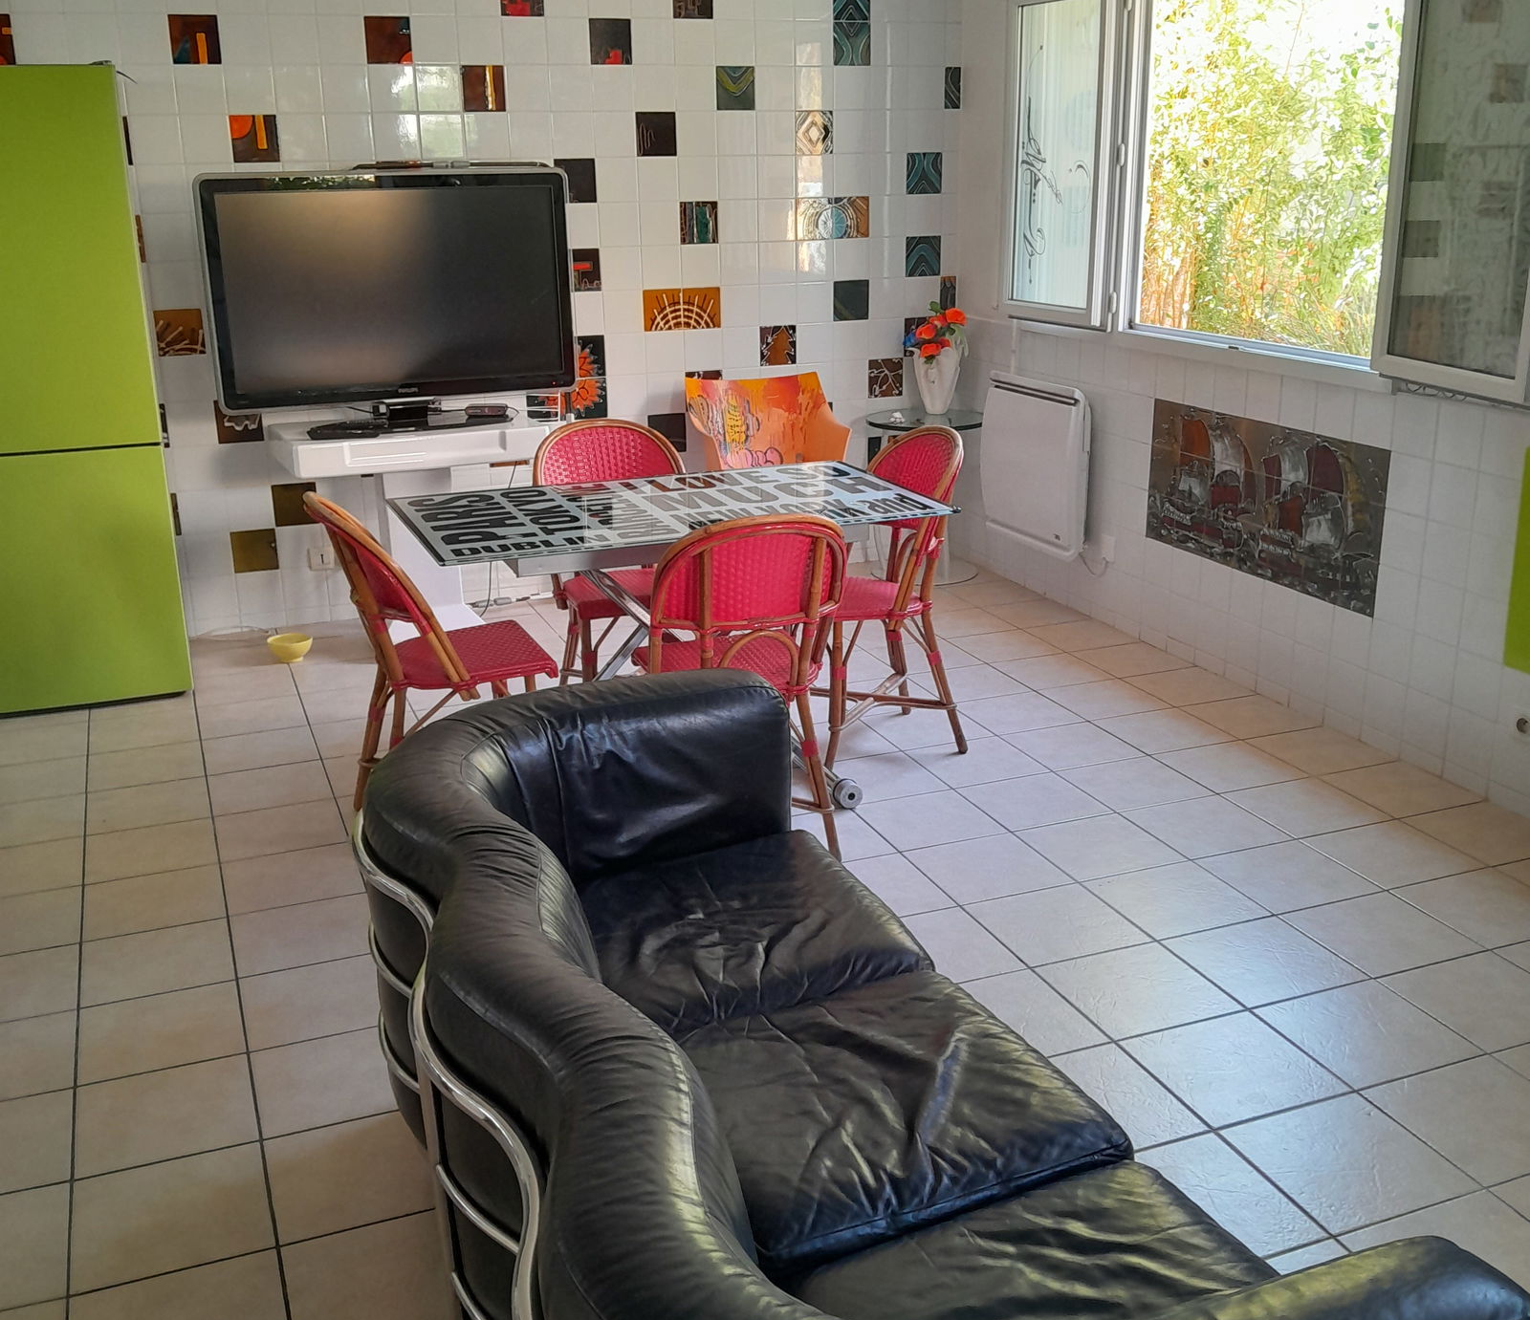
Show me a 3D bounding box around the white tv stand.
[{"bbox_3d":[-1.183,-0.452,5.296,0.920,0.725,0.480,-7,19,-20],"label":"white tv stand"}]

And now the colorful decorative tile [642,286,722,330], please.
[{"bbox_3d":[-0.303,-1.305,5.697,0.302,0.150,0.015,-8,19,-20],"label":"colorful decorative tile"}]

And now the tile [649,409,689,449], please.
[{"bbox_3d":[-0.366,-0.859,5.814,0.150,0.150,0.015,-8,19,-20],"label":"tile"}]

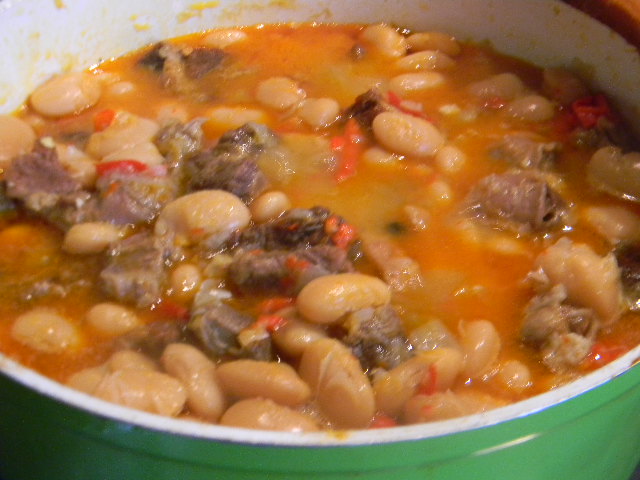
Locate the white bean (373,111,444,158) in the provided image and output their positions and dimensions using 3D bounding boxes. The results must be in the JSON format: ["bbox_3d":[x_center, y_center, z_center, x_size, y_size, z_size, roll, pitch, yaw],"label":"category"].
[{"bbox_3d":[0.032,-0.038,0.374,0.030,0.013,0.016,27,47,29],"label":"white bean"}]

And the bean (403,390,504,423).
[{"bbox_3d":[0.033,0.042,0.252,0.025,0.010,0.013,-5,39,-6],"label":"bean"}]

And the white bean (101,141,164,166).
[{"bbox_3d":[-0.060,-0.026,0.334,0.022,0.011,0.013,-9,39,-11],"label":"white bean"}]

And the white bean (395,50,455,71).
[{"bbox_3d":[0.040,-0.067,0.391,0.022,0.010,0.012,-5,39,-6],"label":"white bean"}]

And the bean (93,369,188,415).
[{"bbox_3d":[-0.047,0.041,0.272,0.026,0.011,0.014,8,40,9],"label":"bean"}]

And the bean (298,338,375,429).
[{"bbox_3d":[0.004,0.034,0.247,0.015,0.012,0.025,-18,57,-20],"label":"bean"}]

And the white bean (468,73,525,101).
[{"bbox_3d":[0.062,-0.054,0.364,0.021,0.010,0.011,-11,40,-13],"label":"white bean"}]

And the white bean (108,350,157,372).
[{"bbox_3d":[-0.052,0.035,0.283,0.020,0.011,0.013,14,41,16],"label":"white bean"}]

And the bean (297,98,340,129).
[{"bbox_3d":[-0.001,-0.043,0.350,0.016,0.010,0.011,-11,40,-13],"label":"bean"}]

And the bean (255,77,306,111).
[{"bbox_3d":[-0.016,-0.056,0.399,0.020,0.012,0.015,10,40,11],"label":"bean"}]

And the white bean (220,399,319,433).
[{"bbox_3d":[-0.012,0.044,0.249,0.024,0.011,0.013,4,39,6],"label":"white bean"}]

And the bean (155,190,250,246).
[{"bbox_3d":[-0.034,-0.006,0.295,0.028,0.013,0.016,-17,42,-20],"label":"bean"}]

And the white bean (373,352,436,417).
[{"bbox_3d":[0.022,0.039,0.276,0.013,0.011,0.025,26,46,28],"label":"white bean"}]

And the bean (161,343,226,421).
[{"bbox_3d":[-0.030,0.034,0.249,0.011,0.010,0.024,-23,60,-26],"label":"bean"}]

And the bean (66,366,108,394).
[{"bbox_3d":[-0.054,0.036,0.252,0.018,0.009,0.011,-13,41,-16],"label":"bean"}]

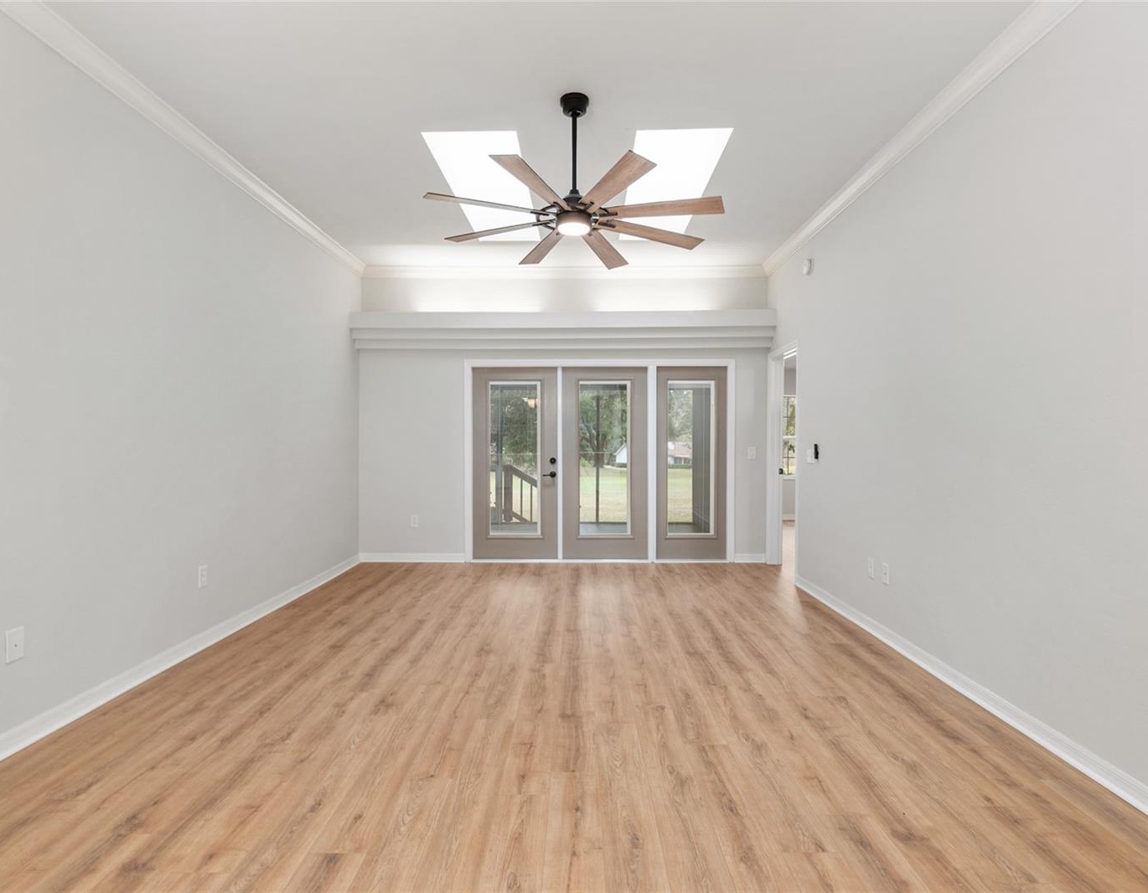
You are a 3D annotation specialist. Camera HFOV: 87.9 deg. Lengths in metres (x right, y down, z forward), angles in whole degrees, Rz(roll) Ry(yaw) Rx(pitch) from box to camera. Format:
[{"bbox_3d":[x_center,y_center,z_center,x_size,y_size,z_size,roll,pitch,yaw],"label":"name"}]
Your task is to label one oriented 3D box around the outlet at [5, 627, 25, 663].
[{"bbox_3d":[-2.250,0.801,2.402,0.008,0.124,0.078,0,1,1],"label":"outlet"}]

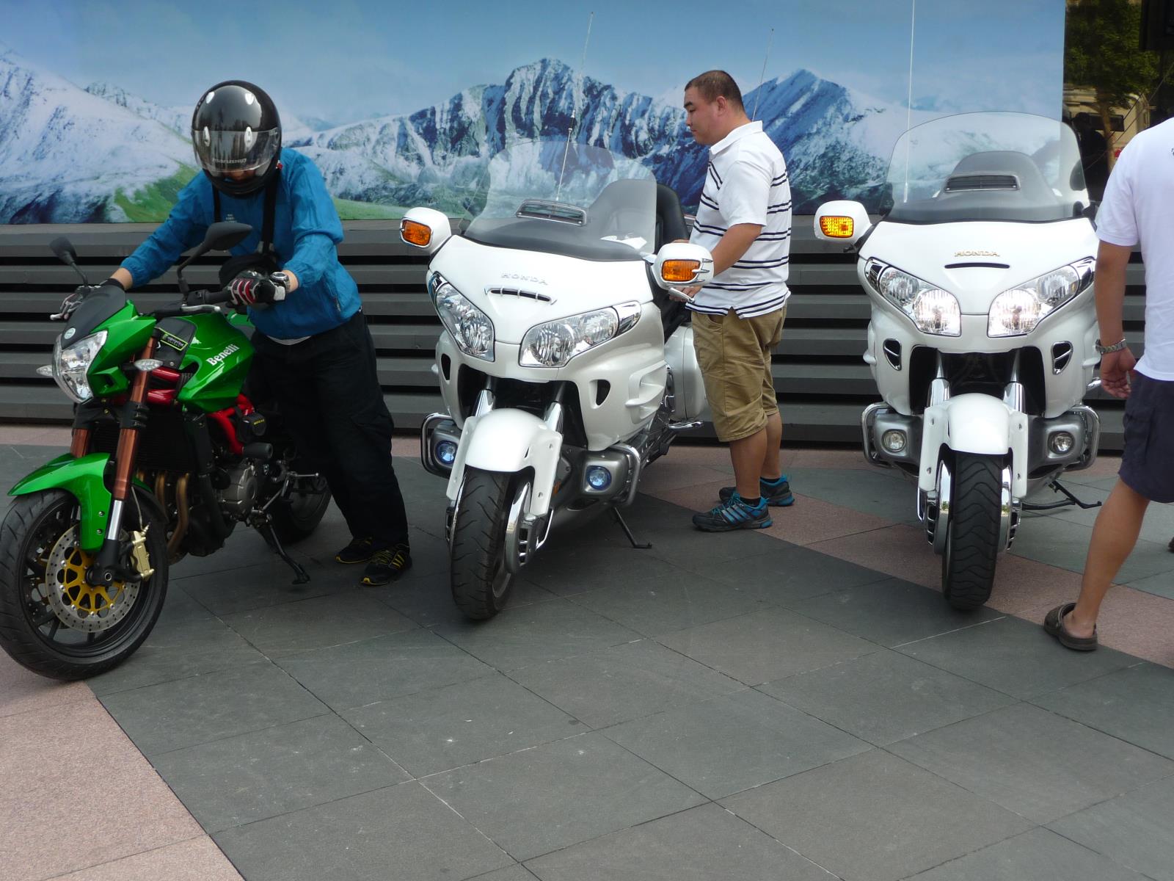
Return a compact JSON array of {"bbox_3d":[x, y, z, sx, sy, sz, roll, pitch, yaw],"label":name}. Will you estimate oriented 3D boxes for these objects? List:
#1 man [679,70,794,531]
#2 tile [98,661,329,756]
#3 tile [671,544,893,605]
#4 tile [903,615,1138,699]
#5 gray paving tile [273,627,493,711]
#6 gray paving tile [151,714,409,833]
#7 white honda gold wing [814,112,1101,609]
[{"bbox_3d":[0.568,-0.544,5.569,0.420,1.710,0.520,-1,12,3],"label":"man"},{"bbox_3d":[-1.005,0.727,3.945,0.497,0.025,0.497,-9,14,-31],"label":"tile"},{"bbox_3d":[0.696,0.468,4.965,0.500,0.030,0.500,-9,14,-31],"label":"tile"},{"bbox_3d":[1.217,0.625,4.133,0.500,0.030,0.500,-9,14,-31],"label":"tile"},{"bbox_3d":[-0.573,0.651,4.110,0.488,0.030,0.488,-9,13,-31],"label":"gray paving tile"},{"bbox_3d":[-0.731,0.790,3.451,0.488,0.030,0.488,-9,13,-31],"label":"gray paving tile"},{"bbox_3d":[1.429,-0.407,5.243,1.030,1.470,2.600,2,12,17],"label":"white honda gold wing"}]

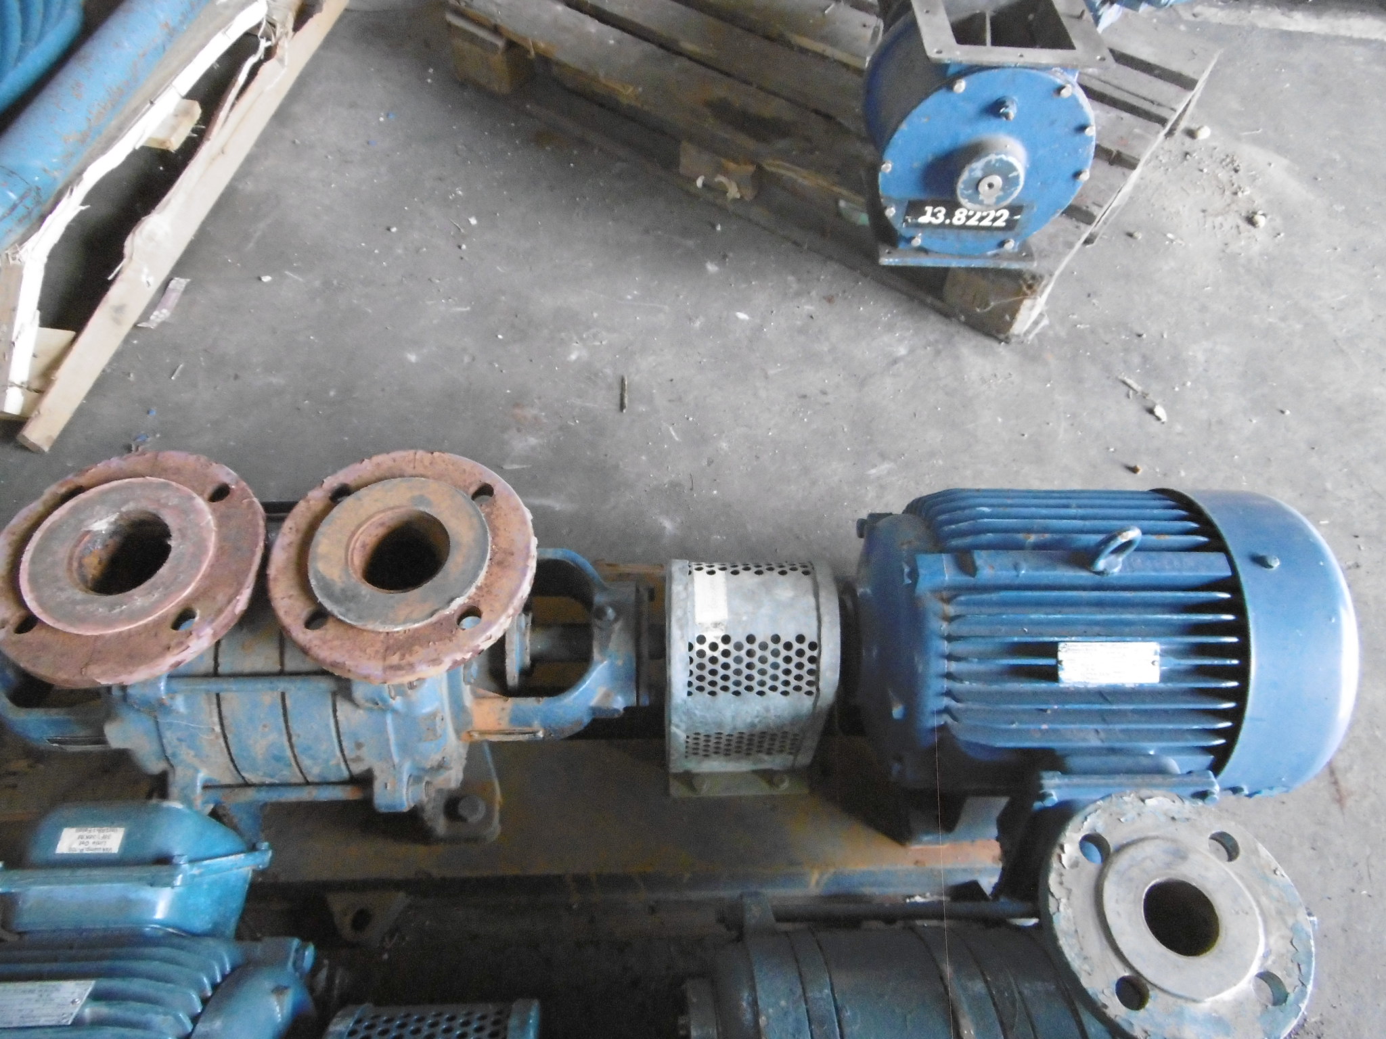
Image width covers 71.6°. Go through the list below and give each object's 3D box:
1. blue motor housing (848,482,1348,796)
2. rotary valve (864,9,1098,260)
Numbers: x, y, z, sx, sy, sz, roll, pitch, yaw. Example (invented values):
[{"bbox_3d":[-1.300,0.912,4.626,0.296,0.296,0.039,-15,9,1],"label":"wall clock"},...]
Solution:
[{"bbox_3d":[0.325,0.117,0.865,0.405,0.285,0.300,0,55,-1],"label":"blue motor housing"},{"bbox_3d":[0.397,-0.564,1.357,0.283,0.311,0.323,2,55,0],"label":"rotary valve"}]

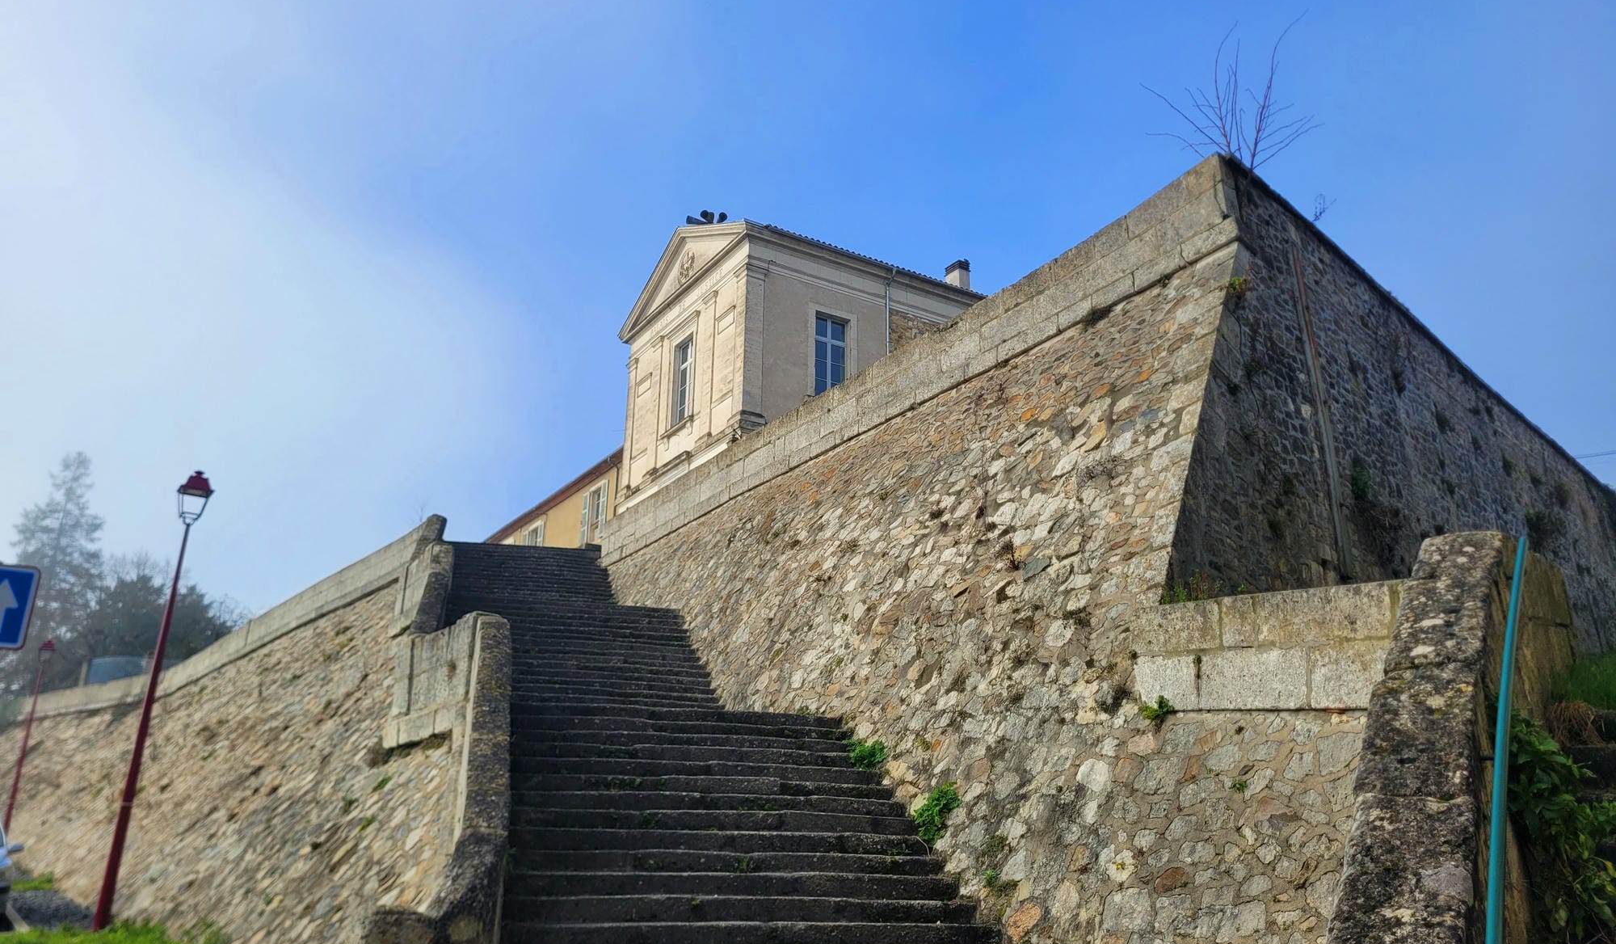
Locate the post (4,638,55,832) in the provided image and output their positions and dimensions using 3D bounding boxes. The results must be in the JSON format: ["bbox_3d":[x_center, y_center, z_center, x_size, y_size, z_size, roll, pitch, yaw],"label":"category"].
[{"bbox_3d":[-20.967,7.263,32.551,0.400,5.650,0.400,15,-25,-32],"label":"post"}]

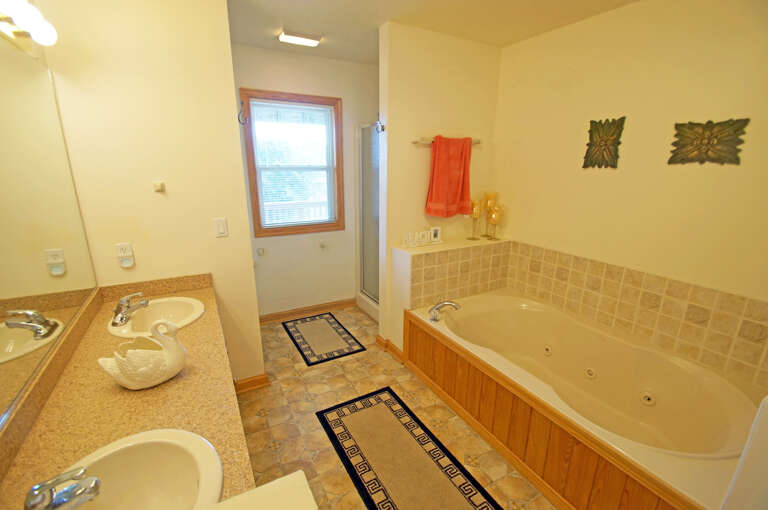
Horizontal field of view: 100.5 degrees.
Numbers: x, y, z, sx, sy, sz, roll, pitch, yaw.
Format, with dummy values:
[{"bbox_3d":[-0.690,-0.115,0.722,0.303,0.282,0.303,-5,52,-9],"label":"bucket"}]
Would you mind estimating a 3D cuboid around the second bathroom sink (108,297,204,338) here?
[{"bbox_3d":[-1.124,0.373,1.622,0.400,0.160,0.470,-8,18,-30],"label":"second bathroom sink"}]

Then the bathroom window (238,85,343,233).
[{"bbox_3d":[-0.793,-0.813,2.970,0.884,1.236,0.080,-8,18,-30],"label":"bathroom window"}]

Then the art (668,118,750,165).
[{"bbox_3d":[1.741,-0.604,1.727,0.025,0.227,0.305,-8,18,-30],"label":"art"}]

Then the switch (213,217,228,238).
[{"bbox_3d":[-0.977,-0.163,1.917,0.072,0.118,0.009,-8,18,-30],"label":"switch"}]

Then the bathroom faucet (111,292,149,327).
[{"bbox_3d":[-1.229,0.251,1.552,0.140,0.118,0.155,-8,18,-30],"label":"bathroom faucet"}]

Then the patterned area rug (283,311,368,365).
[{"bbox_3d":[-0.583,0.748,2.988,0.500,0.012,0.834,-8,18,-30],"label":"patterned area rug"}]

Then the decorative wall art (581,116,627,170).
[{"bbox_3d":[1.476,-0.745,2.150,0.025,0.315,0.227,-8,18,-30],"label":"decorative wall art"}]

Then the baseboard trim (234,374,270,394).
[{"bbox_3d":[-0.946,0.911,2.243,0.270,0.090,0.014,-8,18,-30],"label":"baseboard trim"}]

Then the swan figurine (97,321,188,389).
[{"bbox_3d":[-0.854,0.343,1.133,0.255,0.200,0.140,-8,18,-30],"label":"swan figurine"}]

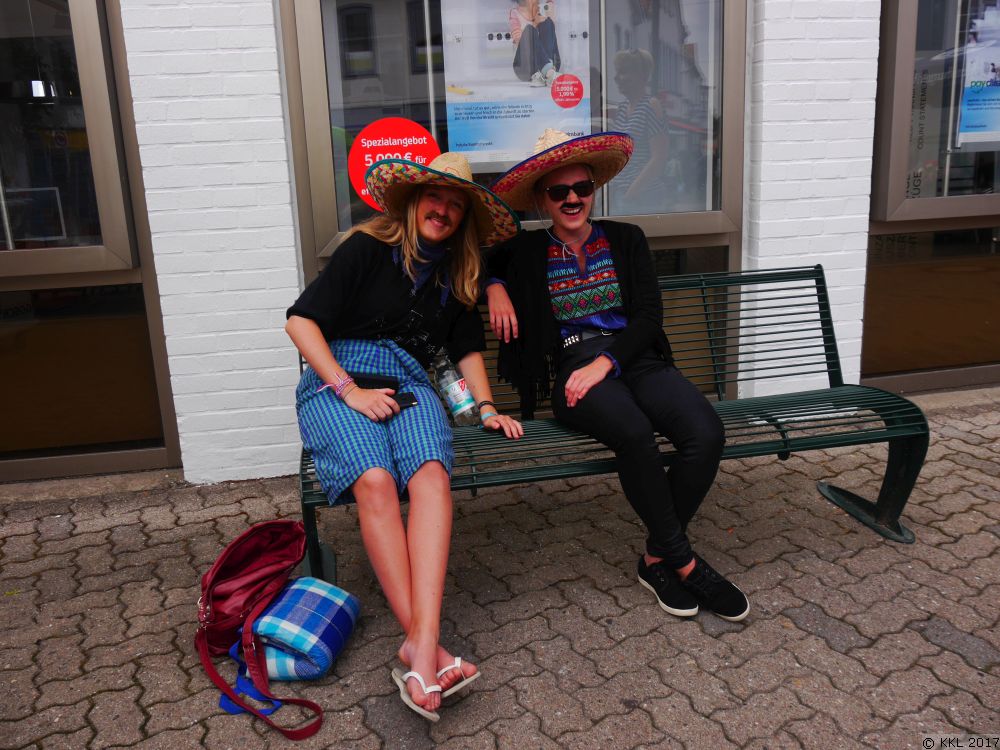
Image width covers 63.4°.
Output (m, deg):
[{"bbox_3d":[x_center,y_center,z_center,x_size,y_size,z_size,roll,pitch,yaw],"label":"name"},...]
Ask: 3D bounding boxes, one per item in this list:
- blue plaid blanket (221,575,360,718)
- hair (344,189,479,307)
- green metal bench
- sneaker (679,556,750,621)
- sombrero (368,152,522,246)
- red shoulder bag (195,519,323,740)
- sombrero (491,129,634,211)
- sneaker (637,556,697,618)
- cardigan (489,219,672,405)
[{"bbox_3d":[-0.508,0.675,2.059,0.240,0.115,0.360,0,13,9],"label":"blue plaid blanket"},{"bbox_3d":[-0.228,-0.362,2.180,0.370,0.370,0.260,-2,13,3],"label":"hair"},{"bbox_3d":[0.339,0.149,2.583,2.000,0.840,0.630,-5,13,-11],"label":"green metal bench"},{"bbox_3d":[0.602,0.580,2.287,0.100,0.105,0.275,-6,13,-17],"label":"sneaker"},{"bbox_3d":[-0.142,-0.502,2.203,0.450,0.155,0.460,19,-14,2],"label":"sombrero"},{"bbox_3d":[-0.651,0.598,2.053,0.350,0.280,0.640,-6,13,-17],"label":"red shoulder bag"},{"bbox_3d":[0.178,-0.650,2.462,0.460,0.150,0.460,-16,-9,2],"label":"sombrero"},{"bbox_3d":[0.485,0.579,2.318,0.100,0.105,0.272,-6,13,-16],"label":"sneaker"},{"bbox_3d":[0.241,-0.184,2.420,0.540,0.560,0.380,-3,13,-2],"label":"cardigan"}]

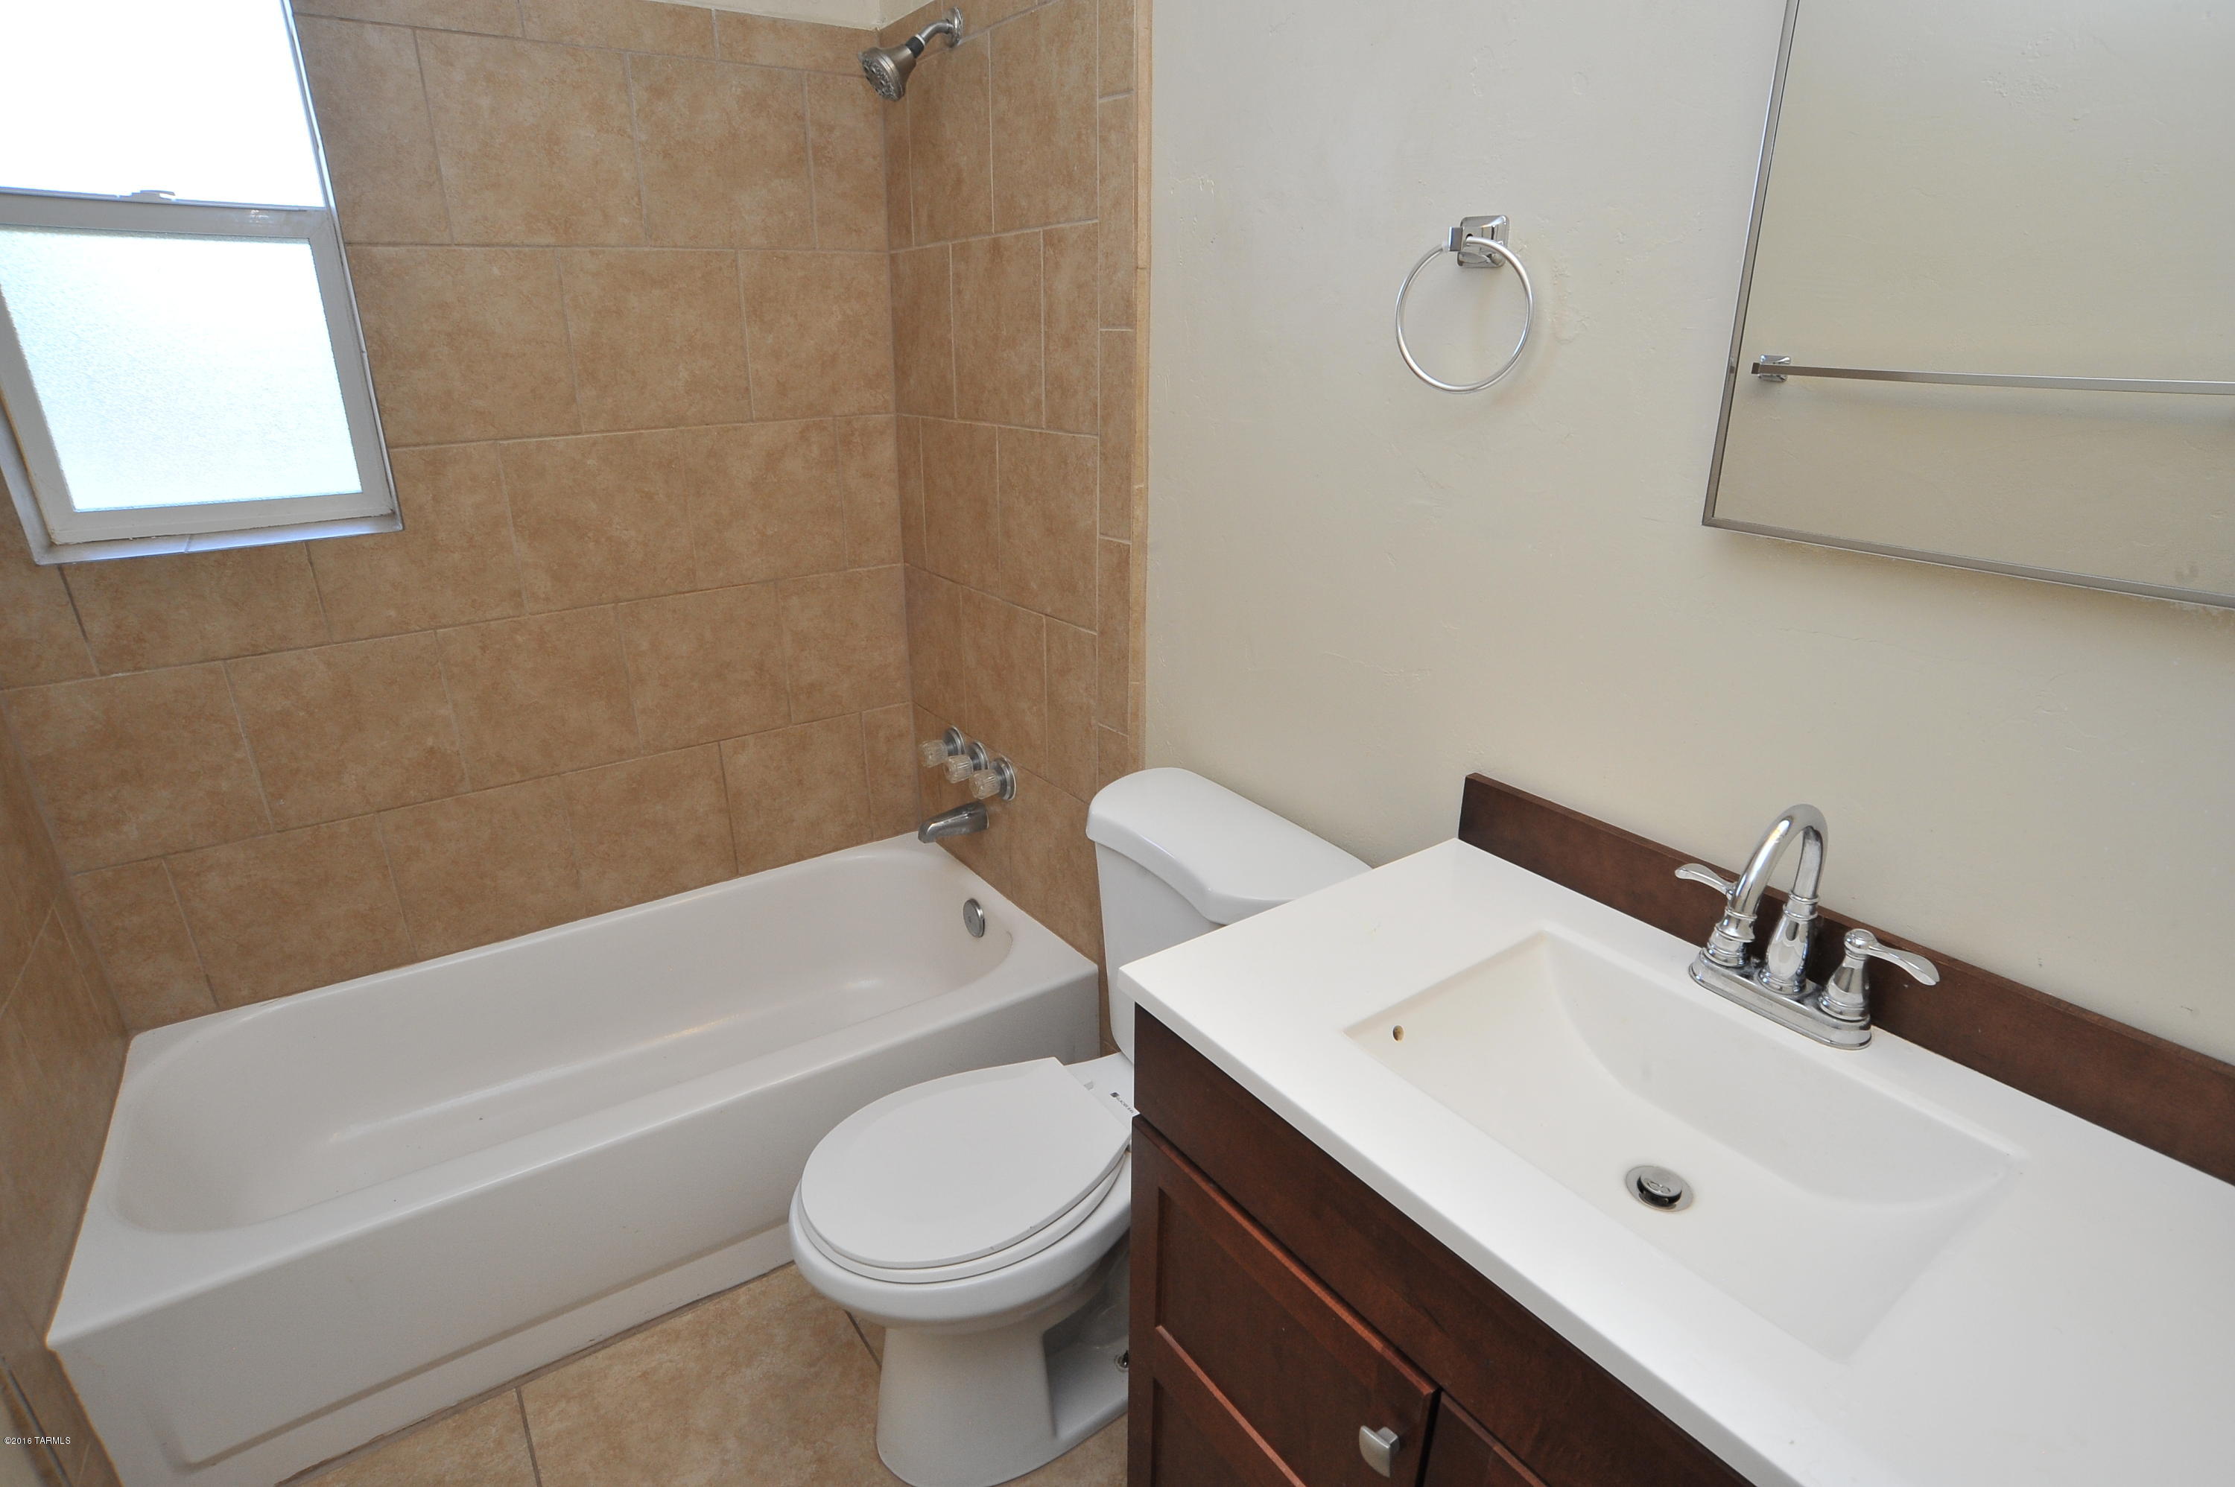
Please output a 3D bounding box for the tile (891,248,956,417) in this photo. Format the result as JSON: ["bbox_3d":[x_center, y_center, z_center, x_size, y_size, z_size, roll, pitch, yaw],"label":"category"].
[{"bbox_3d":[-0.368,-0.774,2.116,0.010,0.306,0.267,-14,24,-33],"label":"tile"}]

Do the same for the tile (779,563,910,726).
[{"bbox_3d":[-0.567,-0.209,2.358,0.275,0.305,0.010,-14,24,-33],"label":"tile"}]

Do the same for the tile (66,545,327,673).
[{"bbox_3d":[-1.417,-0.216,1.737,0.299,0.168,0.010,-15,26,-33],"label":"tile"}]

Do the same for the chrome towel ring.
[{"bbox_3d":[0.356,-0.440,1.122,0.054,0.167,0.170,-15,26,-33],"label":"chrome towel ring"}]

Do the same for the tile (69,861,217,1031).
[{"bbox_3d":[-1.569,0.327,1.806,0.124,0.298,0.010,-14,24,-33],"label":"tile"}]

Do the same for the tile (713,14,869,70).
[{"bbox_3d":[-0.568,-1.237,1.979,0.296,0.076,0.010,-14,24,-33],"label":"tile"}]

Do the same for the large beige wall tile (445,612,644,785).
[{"bbox_3d":[-1.052,-0.084,2.054,0.304,0.304,0.010,-14,25,-33],"label":"large beige wall tile"}]

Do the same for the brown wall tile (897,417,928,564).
[{"bbox_3d":[-0.417,-0.506,2.293,0.010,0.304,0.115,-14,25,-33],"label":"brown wall tile"}]

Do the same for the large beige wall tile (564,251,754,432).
[{"bbox_3d":[-0.811,-0.718,1.981,0.305,0.306,0.010,-14,24,-33],"label":"large beige wall tile"}]

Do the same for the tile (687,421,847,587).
[{"bbox_3d":[-0.682,-0.467,2.189,0.304,0.304,0.010,-14,25,-33],"label":"tile"}]

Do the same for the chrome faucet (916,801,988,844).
[{"bbox_3d":[-0.338,0.161,2.303,0.153,0.059,0.056,-15,26,-33],"label":"chrome faucet"}]

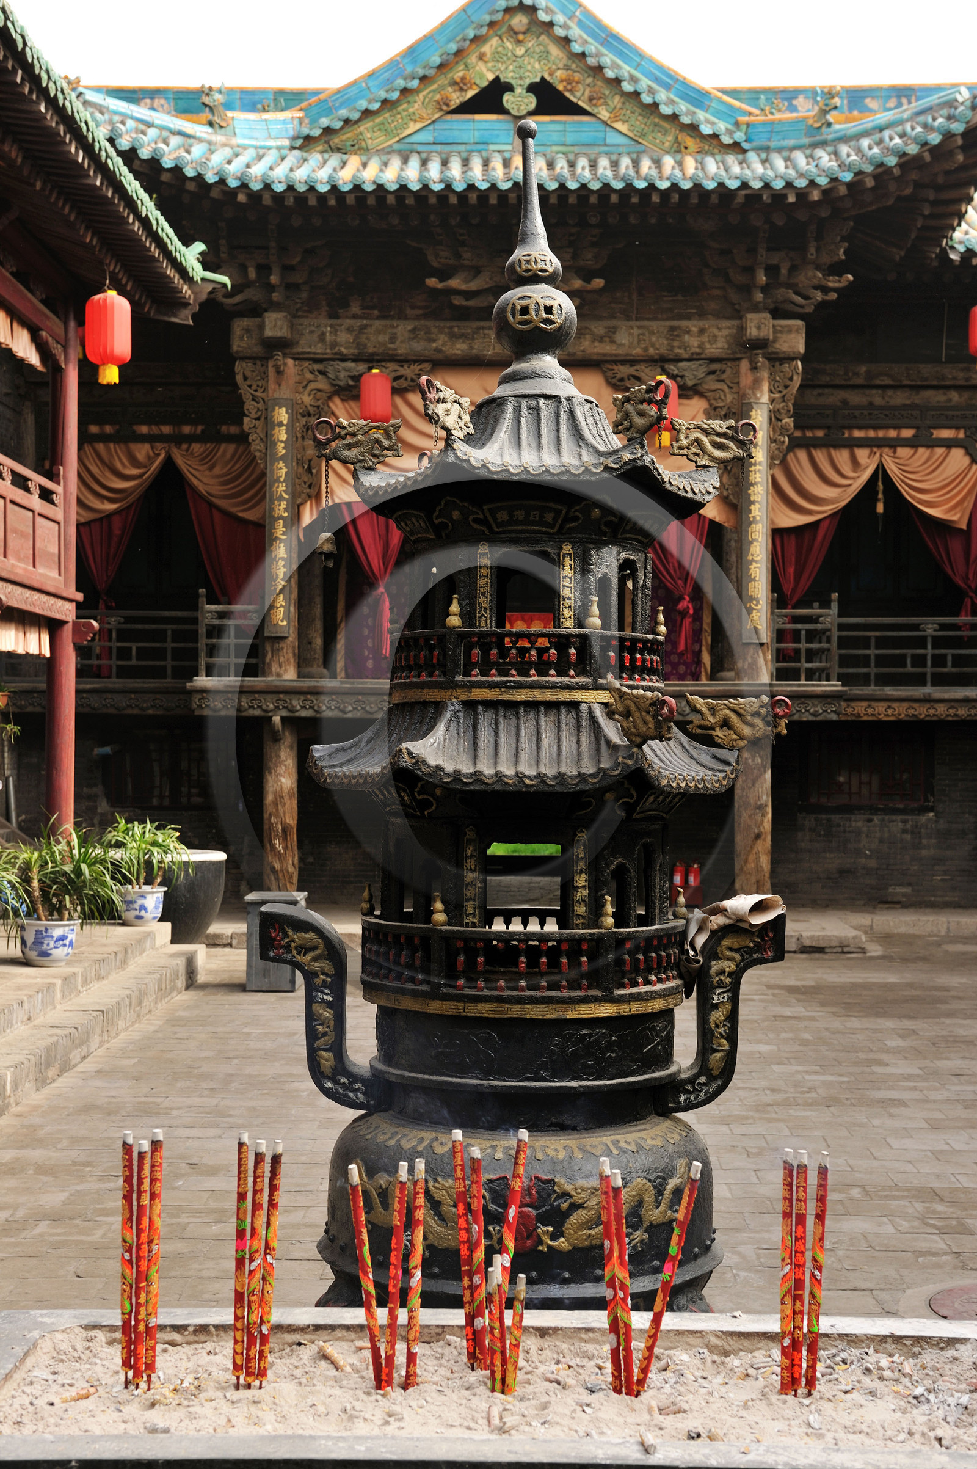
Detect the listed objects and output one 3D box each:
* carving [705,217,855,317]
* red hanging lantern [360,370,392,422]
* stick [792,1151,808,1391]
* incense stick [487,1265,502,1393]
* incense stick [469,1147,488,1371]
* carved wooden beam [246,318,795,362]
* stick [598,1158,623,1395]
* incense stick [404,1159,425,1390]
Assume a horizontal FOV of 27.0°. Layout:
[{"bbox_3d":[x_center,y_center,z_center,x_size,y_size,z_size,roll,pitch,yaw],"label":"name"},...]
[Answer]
[{"bbox_3d":[2.944,-4.731,20.600,1.451,0.971,0.600,0,0,1],"label":"carving"},{"bbox_3d":[-0.976,-2.869,17.700,0.270,0.600,0.270,0,0,1],"label":"red hanging lantern"},{"bbox_3d":[0.454,0.785,2.980,0.015,0.354,0.015,1,0,1],"label":"stick"},{"bbox_3d":[0.009,0.870,2.977,0.015,0.183,0.015,-2,0,1],"label":"incense stick"},{"bbox_3d":[-0.013,0.817,3.150,0.017,0.360,0.017,-2,0,0],"label":"incense stick"},{"bbox_3d":[0.253,-3.490,18.000,5.070,0.330,0.340,0,0,1],"label":"carved wooden beam"},{"bbox_3d":[0.165,0.726,2.730,0.014,0.317,0.014,-3,0,0],"label":"stick"},{"bbox_3d":[-0.107,0.791,2.979,0.015,0.339,0.015,3,0,1],"label":"incense stick"}]

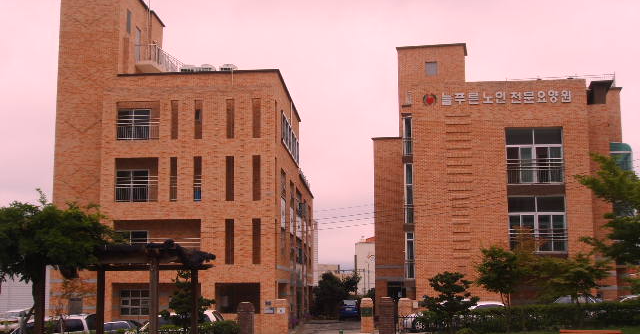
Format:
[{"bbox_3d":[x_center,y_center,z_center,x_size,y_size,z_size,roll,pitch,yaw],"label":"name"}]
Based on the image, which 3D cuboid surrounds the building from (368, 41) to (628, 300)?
[{"bbox_3d":[9.612,1.710,47.246,13.400,14.100,14.000,-1,-9,4],"label":"building"}]

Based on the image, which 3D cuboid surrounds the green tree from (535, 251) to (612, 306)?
[{"bbox_3d":[9.513,4.706,31.604,2.844,2.978,2.844,-1,-9,4],"label":"green tree"}]

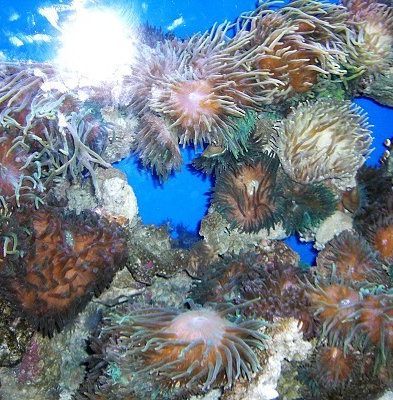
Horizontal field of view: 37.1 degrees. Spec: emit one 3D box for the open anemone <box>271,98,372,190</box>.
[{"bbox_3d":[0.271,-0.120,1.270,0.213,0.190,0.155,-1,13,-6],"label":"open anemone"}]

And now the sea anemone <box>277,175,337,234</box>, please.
[{"bbox_3d":[0.248,0.010,1.320,0.130,0.129,0.110,-4,14,-17],"label":"sea anemone"}]

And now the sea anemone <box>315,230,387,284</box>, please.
[{"bbox_3d":[0.326,0.124,1.240,0.146,0.113,0.120,0,13,0],"label":"sea anemone"}]

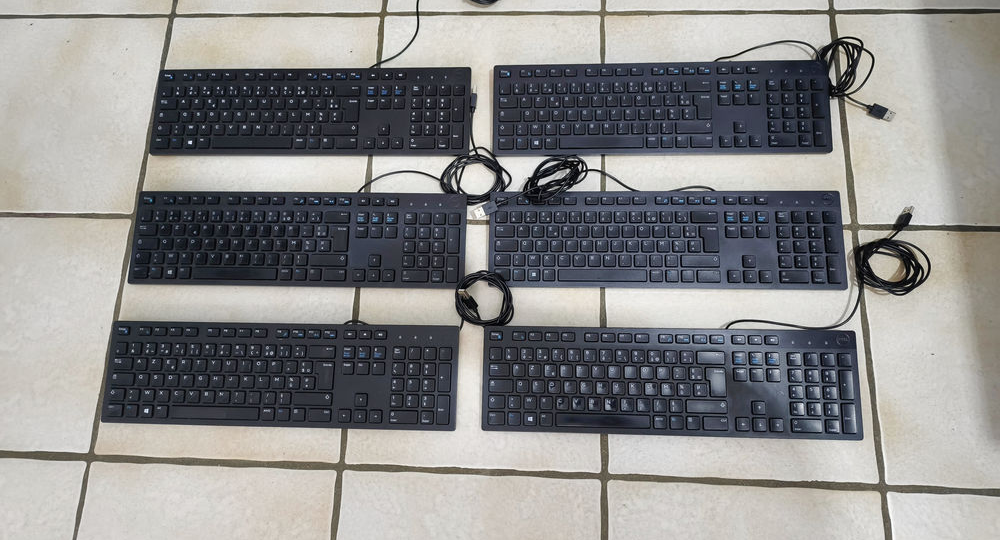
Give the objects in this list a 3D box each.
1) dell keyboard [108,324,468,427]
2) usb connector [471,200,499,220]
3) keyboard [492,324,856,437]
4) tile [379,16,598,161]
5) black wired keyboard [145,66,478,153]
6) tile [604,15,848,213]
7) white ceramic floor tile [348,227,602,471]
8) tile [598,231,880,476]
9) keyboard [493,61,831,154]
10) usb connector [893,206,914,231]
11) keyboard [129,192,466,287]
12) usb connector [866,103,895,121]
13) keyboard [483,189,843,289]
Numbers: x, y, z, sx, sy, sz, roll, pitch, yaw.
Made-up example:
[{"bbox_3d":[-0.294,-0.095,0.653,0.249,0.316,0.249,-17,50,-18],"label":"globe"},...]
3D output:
[{"bbox_3d":[-0.271,0.130,0.821,0.442,0.023,0.127,1,75,4],"label":"dell keyboard"},{"bbox_3d":[-0.017,-0.076,0.851,0.030,0.007,0.013,-23,75,-3],"label":"usb connector"},{"bbox_3d":[0.201,0.133,0.793,0.442,0.023,0.127,0,75,3],"label":"keyboard"},{"bbox_3d":[-0.017,-0.212,0.914,0.307,0.010,0.305,1,75,4],"label":"tile"},{"bbox_3d":[-0.261,-0.218,0.918,0.443,0.024,0.127,1,75,4],"label":"black wired keyboard"},{"bbox_3d":[0.299,-0.209,0.899,0.309,0.010,0.309,1,75,4],"label":"tile"},{"bbox_3d":[-0.029,0.090,0.838,0.309,0.010,0.309,1,75,4],"label":"white ceramic floor tile"},{"bbox_3d":[0.287,0.096,0.815,0.307,0.010,0.305,1,75,4],"label":"tile"},{"bbox_3d":[0.214,-0.215,0.889,0.443,0.024,0.127,0,75,3],"label":"keyboard"},{"bbox_3d":[0.505,-0.064,0.830,0.007,0.014,0.032,35,79,-7],"label":"usb connector"},{"bbox_3d":[-0.264,-0.040,0.871,0.443,0.024,0.127,1,75,4],"label":"keyboard"},{"bbox_3d":[0.503,-0.208,0.877,0.033,0.009,0.015,29,79,10],"label":"usb connector"},{"bbox_3d":[0.208,-0.038,0.842,0.443,0.024,0.127,0,75,4],"label":"keyboard"}]

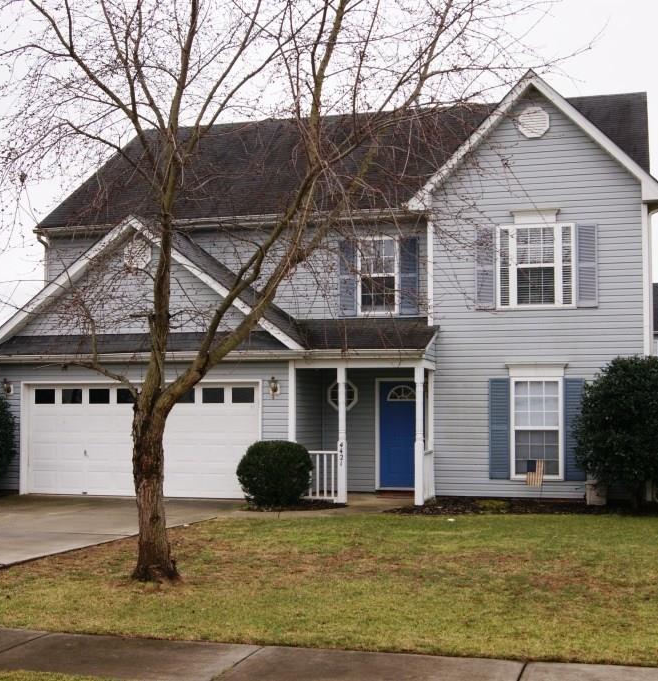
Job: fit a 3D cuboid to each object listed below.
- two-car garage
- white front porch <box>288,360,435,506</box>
[{"bbox_3d":[-3.584,1.898,19.467,4.735,2.150,0.060,-1,-4,15],"label":"two-car garage"},{"bbox_3d":[0.705,1.682,19.084,2.503,2.548,1.840,-1,-4,15],"label":"white front porch"}]

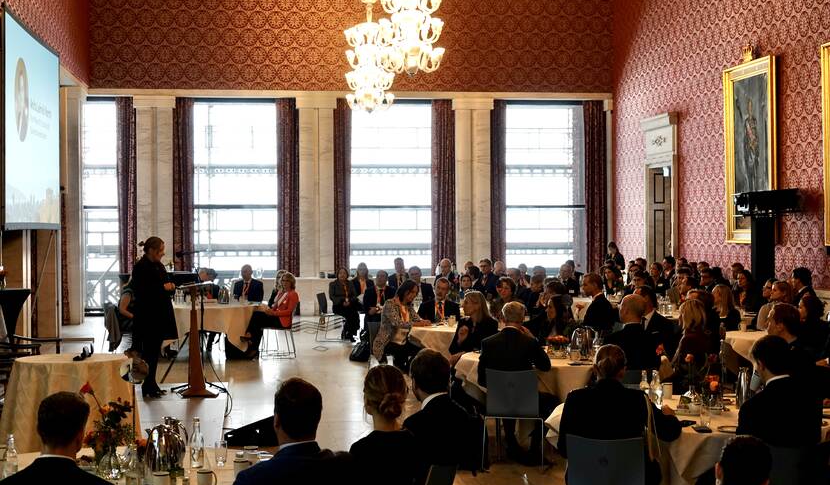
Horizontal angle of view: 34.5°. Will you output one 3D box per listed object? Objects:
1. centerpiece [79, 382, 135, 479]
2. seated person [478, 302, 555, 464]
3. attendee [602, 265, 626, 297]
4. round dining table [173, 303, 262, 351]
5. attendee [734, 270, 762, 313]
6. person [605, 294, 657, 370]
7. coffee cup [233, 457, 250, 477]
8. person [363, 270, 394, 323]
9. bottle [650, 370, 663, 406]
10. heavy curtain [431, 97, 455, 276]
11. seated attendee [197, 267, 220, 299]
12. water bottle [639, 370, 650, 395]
[{"bbox_3d":[-1.390,0.846,6.020,0.250,0.430,0.250,0,1,7],"label":"centerpiece"},{"bbox_3d":[0.830,1.106,10.680,0.600,1.280,0.800,0,1,12],"label":"seated person"},{"bbox_3d":[3.260,1.018,21.900,0.500,1.240,0.780,0,1,27],"label":"attendee"},{"bbox_3d":[-3.319,1.356,21.112,1.780,0.750,1.780,0,1,0],"label":"round dining table"},{"bbox_3d":[4.760,1.040,19.100,0.500,1.250,0.780,0,1,41],"label":"attendee"},{"bbox_3d":[1.660,1.080,10.800,0.560,1.330,0.800,0,1,-22],"label":"person"},{"bbox_3d":[-0.795,1.057,6.161,0.090,0.096,0.075,0,1,0],"label":"coffee cup"},{"bbox_3d":[-0.528,1.076,19.133,0.520,1.300,0.750,0,1,18],"label":"person"},{"bbox_3d":[1.502,0.905,8.300,0.070,0.235,0.070,0,1,-7],"label":"bottle"},{"bbox_3d":[0.600,-1.100,28.800,0.500,3.950,0.250,0,1,-6],"label":"heavy curtain"},{"bbox_3d":[-3.220,1.023,20.750,0.520,1.260,0.780,0,1,-3],"label":"seated attendee"},{"bbox_3d":[1.496,0.949,8.627,0.070,0.240,0.070,0,1,0],"label":"water bottle"}]

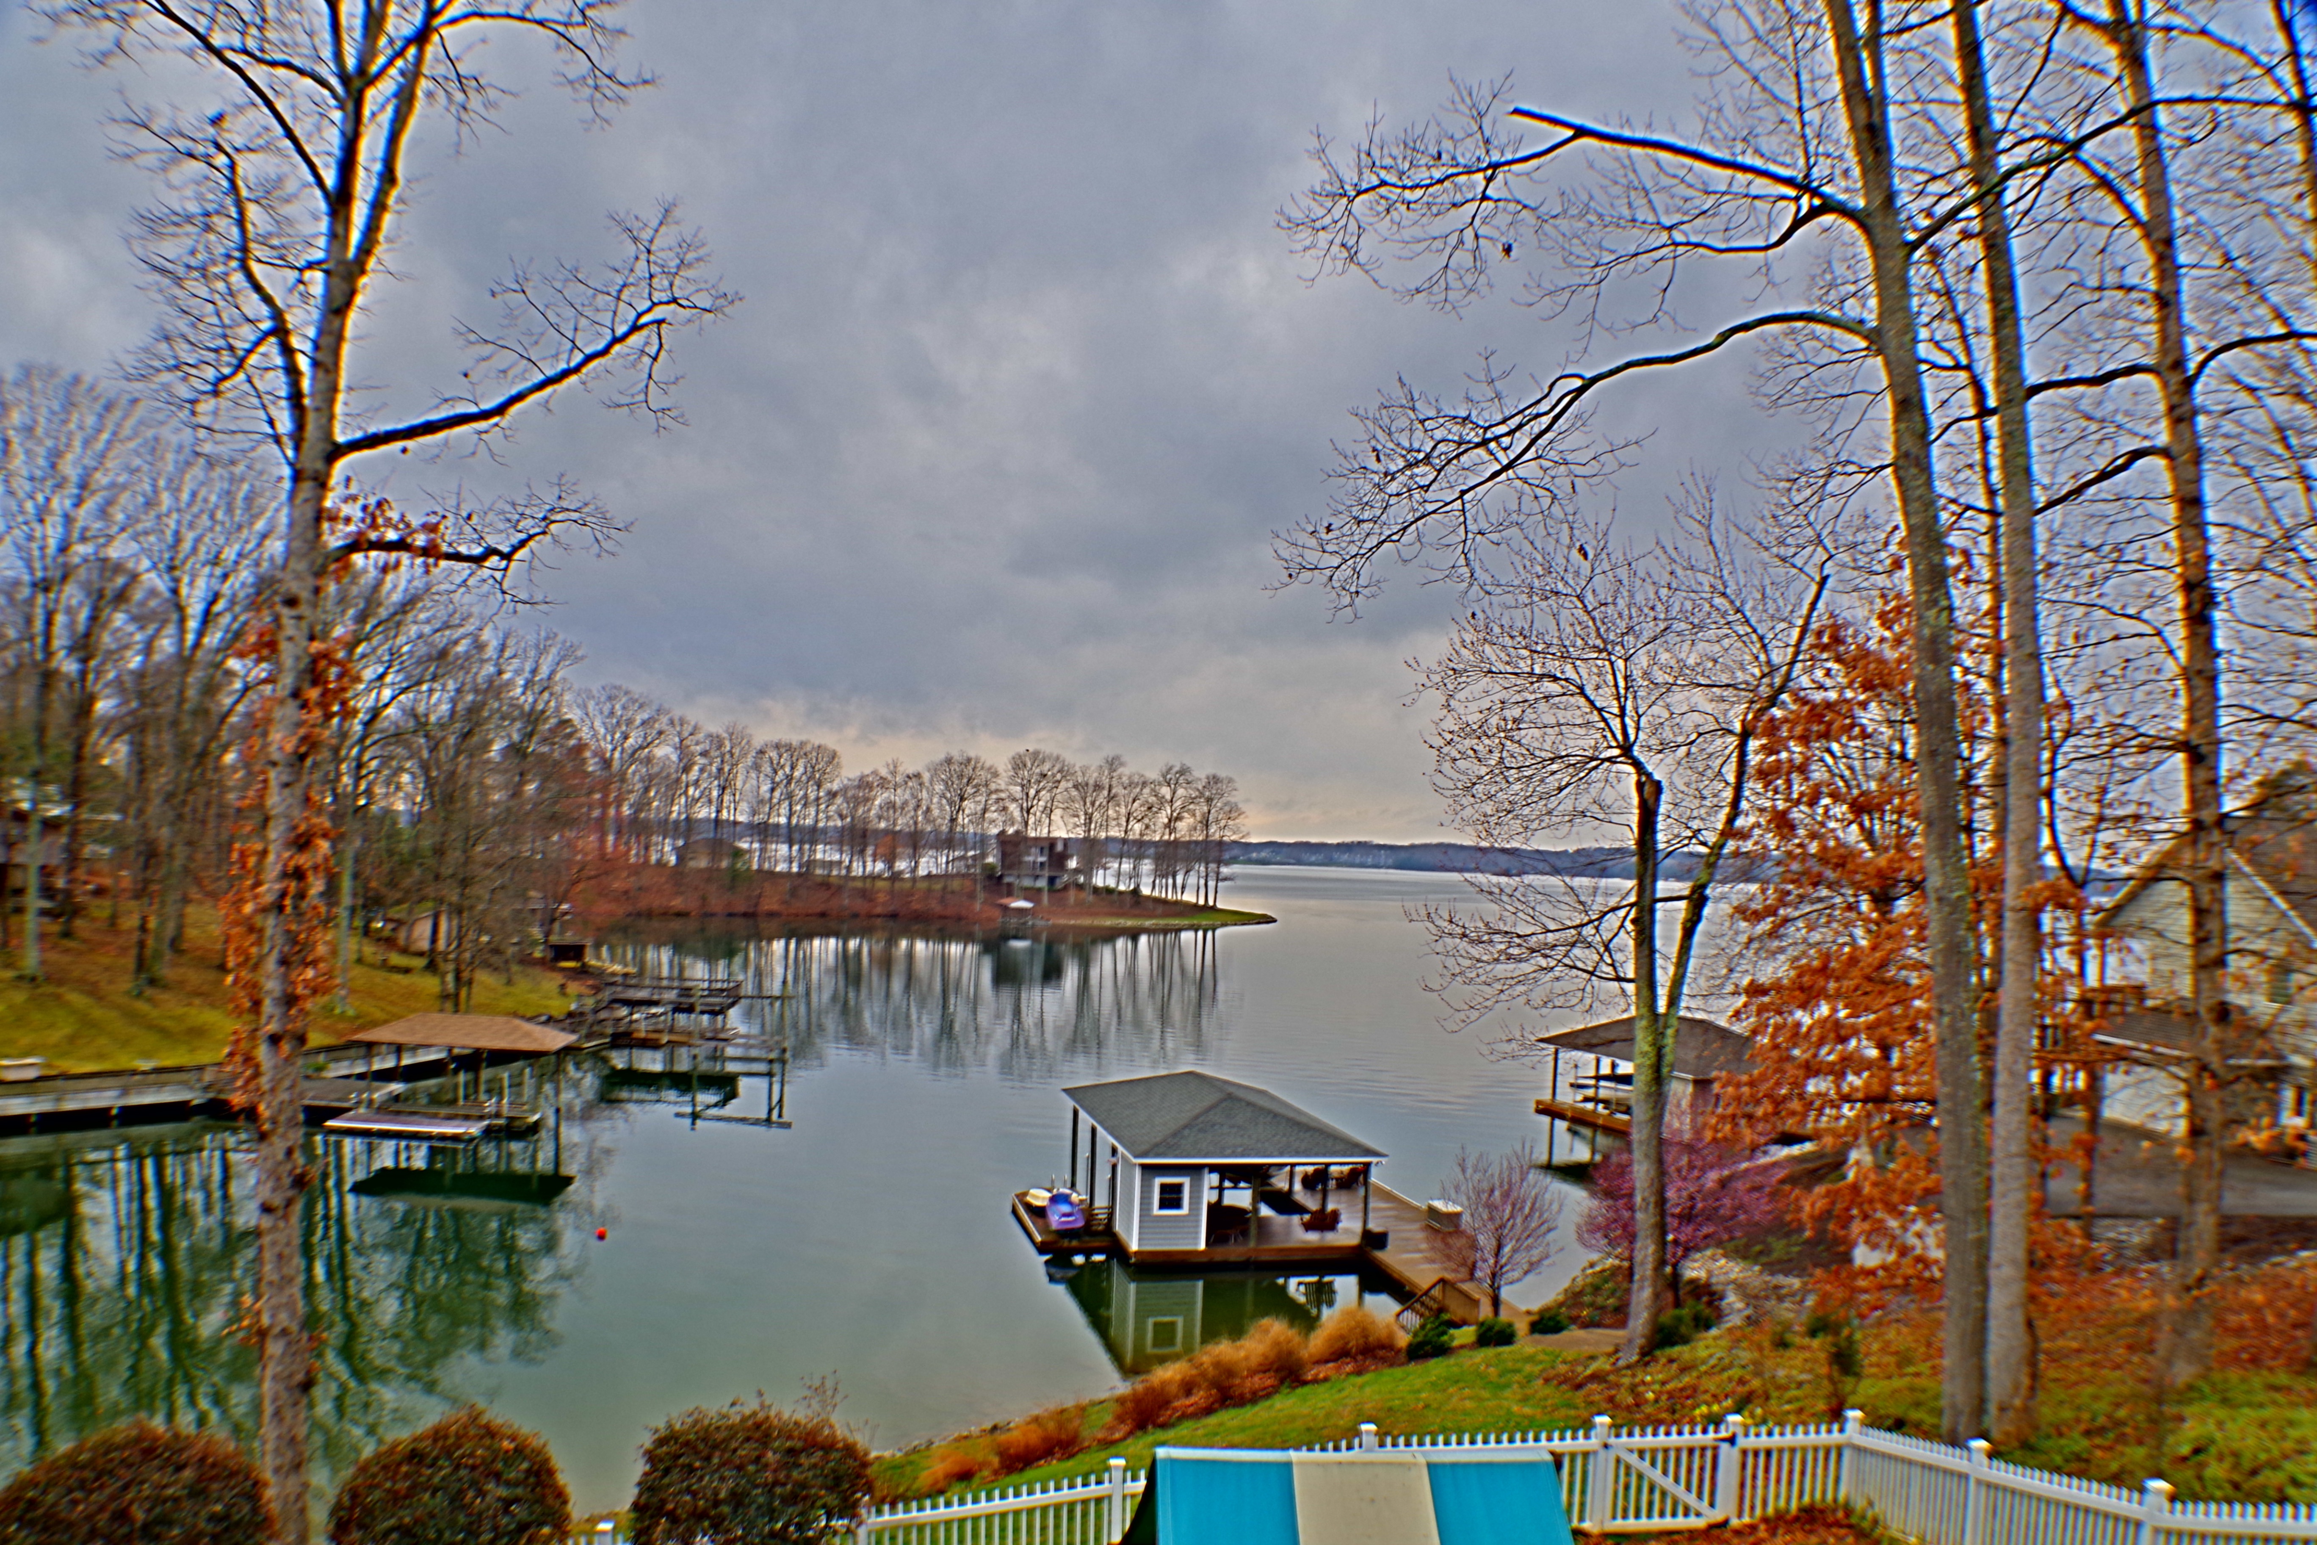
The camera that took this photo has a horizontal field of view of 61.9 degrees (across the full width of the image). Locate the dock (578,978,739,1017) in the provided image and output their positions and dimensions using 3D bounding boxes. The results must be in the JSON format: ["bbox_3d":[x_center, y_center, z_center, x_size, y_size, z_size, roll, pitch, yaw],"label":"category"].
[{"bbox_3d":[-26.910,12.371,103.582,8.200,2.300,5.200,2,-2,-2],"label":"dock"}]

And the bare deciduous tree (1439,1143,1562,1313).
[{"bbox_3d":[7.823,10.393,43.800,2.700,4.000,2.600,2,-2,0],"label":"bare deciduous tree"}]

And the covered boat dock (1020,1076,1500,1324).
[{"bbox_3d":[2.495,11.514,56.637,12.200,4.200,20.000,3,-2,-11],"label":"covered boat dock"}]

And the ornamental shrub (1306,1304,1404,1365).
[{"bbox_3d":[3.947,11.281,38.800,1.950,1.200,1.750,2,-2,0],"label":"ornamental shrub"}]

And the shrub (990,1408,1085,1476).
[{"bbox_3d":[-1.928,10.639,30.700,1.500,1.000,1.400,2,-2,0],"label":"shrub"}]

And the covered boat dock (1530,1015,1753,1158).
[{"bbox_3d":[19.983,12.249,75.163,7.000,5.400,12.000,3,-2,-18],"label":"covered boat dock"}]

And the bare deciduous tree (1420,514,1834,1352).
[{"bbox_3d":[9.721,3.362,40.500,8.500,17.800,7.800,2,-2,0],"label":"bare deciduous tree"}]

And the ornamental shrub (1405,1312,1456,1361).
[{"bbox_3d":[5.513,11.453,39.200,1.050,0.970,1.000,2,-2,0],"label":"ornamental shrub"}]

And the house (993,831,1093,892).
[{"bbox_3d":[-18.575,14.339,312.000,14.500,9.600,11.000,2,-2,-8],"label":"house"}]

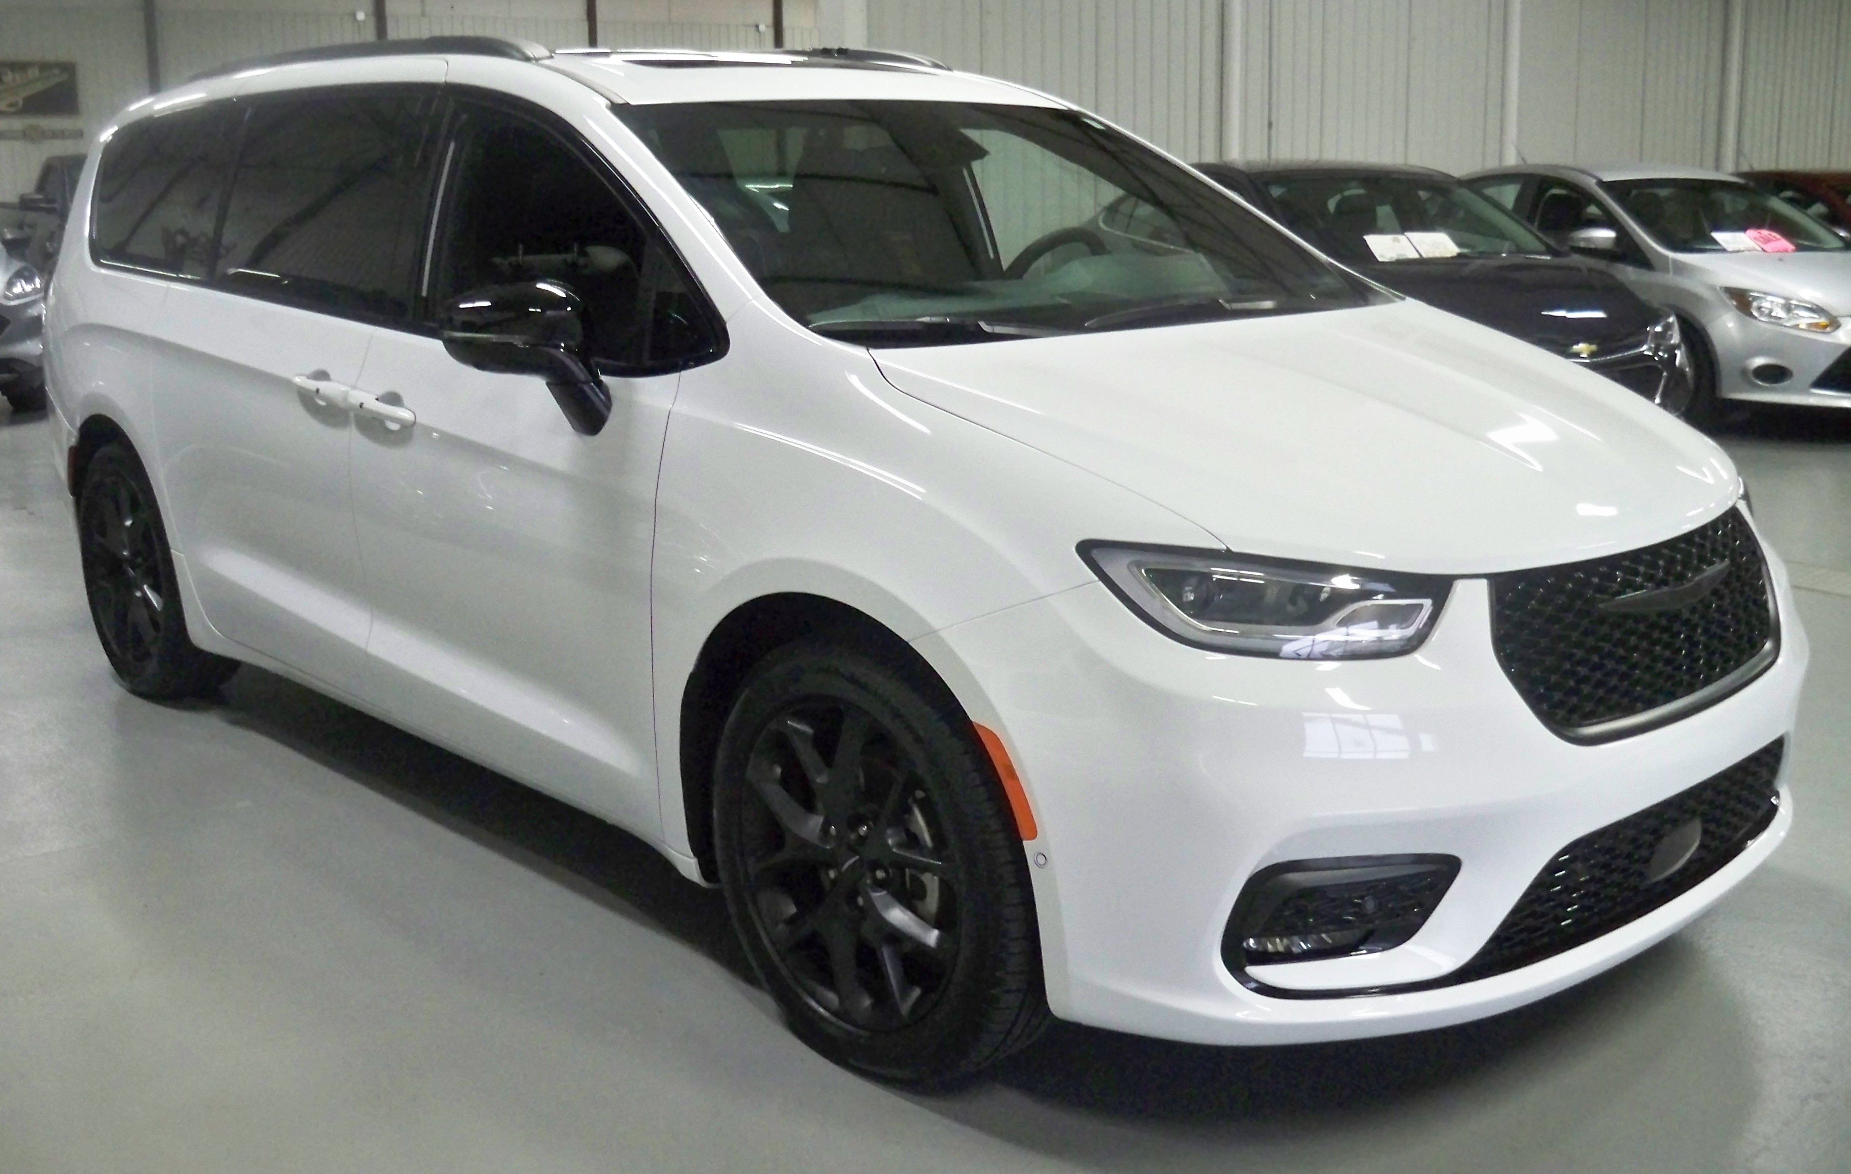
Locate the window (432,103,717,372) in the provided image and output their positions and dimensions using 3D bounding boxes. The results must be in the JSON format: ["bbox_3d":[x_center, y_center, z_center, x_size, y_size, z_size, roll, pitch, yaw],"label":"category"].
[{"bbox_3d":[-0.669,-0.676,3.498,1.110,0.520,0.080,13,0,44],"label":"window"}]

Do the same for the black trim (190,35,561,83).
[{"bbox_3d":[-1.463,-1.298,4.638,0.080,0.090,2.050,-10,16,-42],"label":"black trim"}]

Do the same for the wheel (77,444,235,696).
[{"bbox_3d":[-2.142,-0.068,5.255,0.250,0.735,0.735,-10,16,-42],"label":"wheel"}]

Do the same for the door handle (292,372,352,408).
[{"bbox_3d":[-1.313,-0.425,4.046,0.060,0.050,0.280,-10,16,-42],"label":"door handle"}]

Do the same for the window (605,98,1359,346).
[{"bbox_3d":[0.202,-0.774,3.811,1.580,0.130,1.020,-10,41,-42],"label":"window"}]

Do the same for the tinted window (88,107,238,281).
[{"bbox_3d":[-2.008,-1.036,4.919,0.080,0.450,1.020,14,0,-41],"label":"tinted window"}]

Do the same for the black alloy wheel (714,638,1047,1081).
[{"bbox_3d":[-0.050,0.420,3.036,0.250,0.735,0.735,-10,16,-42],"label":"black alloy wheel"}]

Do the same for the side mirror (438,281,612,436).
[{"bbox_3d":[-0.711,-0.410,3.322,0.250,0.280,0.200,-10,16,-42],"label":"side mirror"}]

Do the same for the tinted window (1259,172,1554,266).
[{"bbox_3d":[2.370,-1.850,9.400,1.400,0.130,0.850,-4,40,-16],"label":"tinted window"}]

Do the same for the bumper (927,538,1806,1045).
[{"bbox_3d":[0.957,0.229,3.177,1.940,0.670,0.720,-10,16,-42],"label":"bumper"}]

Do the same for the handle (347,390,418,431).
[{"bbox_3d":[-1.127,-0.369,3.851,0.060,0.050,0.280,-10,16,-42],"label":"handle"}]

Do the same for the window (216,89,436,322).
[{"bbox_3d":[-1.388,-0.875,4.245,0.080,0.500,1.130,13,0,-44],"label":"window"}]

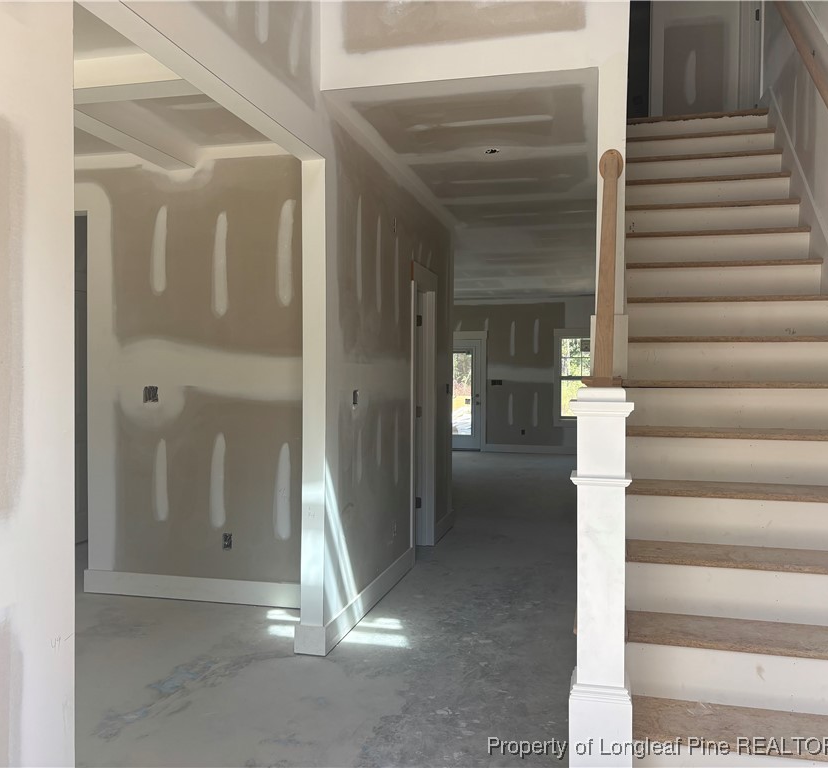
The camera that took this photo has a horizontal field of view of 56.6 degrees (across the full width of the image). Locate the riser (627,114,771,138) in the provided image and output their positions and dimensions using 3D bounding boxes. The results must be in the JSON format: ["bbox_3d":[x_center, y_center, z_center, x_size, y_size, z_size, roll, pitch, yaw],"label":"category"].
[{"bbox_3d":[1.882,-1.696,5.196,0.919,0.170,0.025,0,1,14],"label":"riser"}]

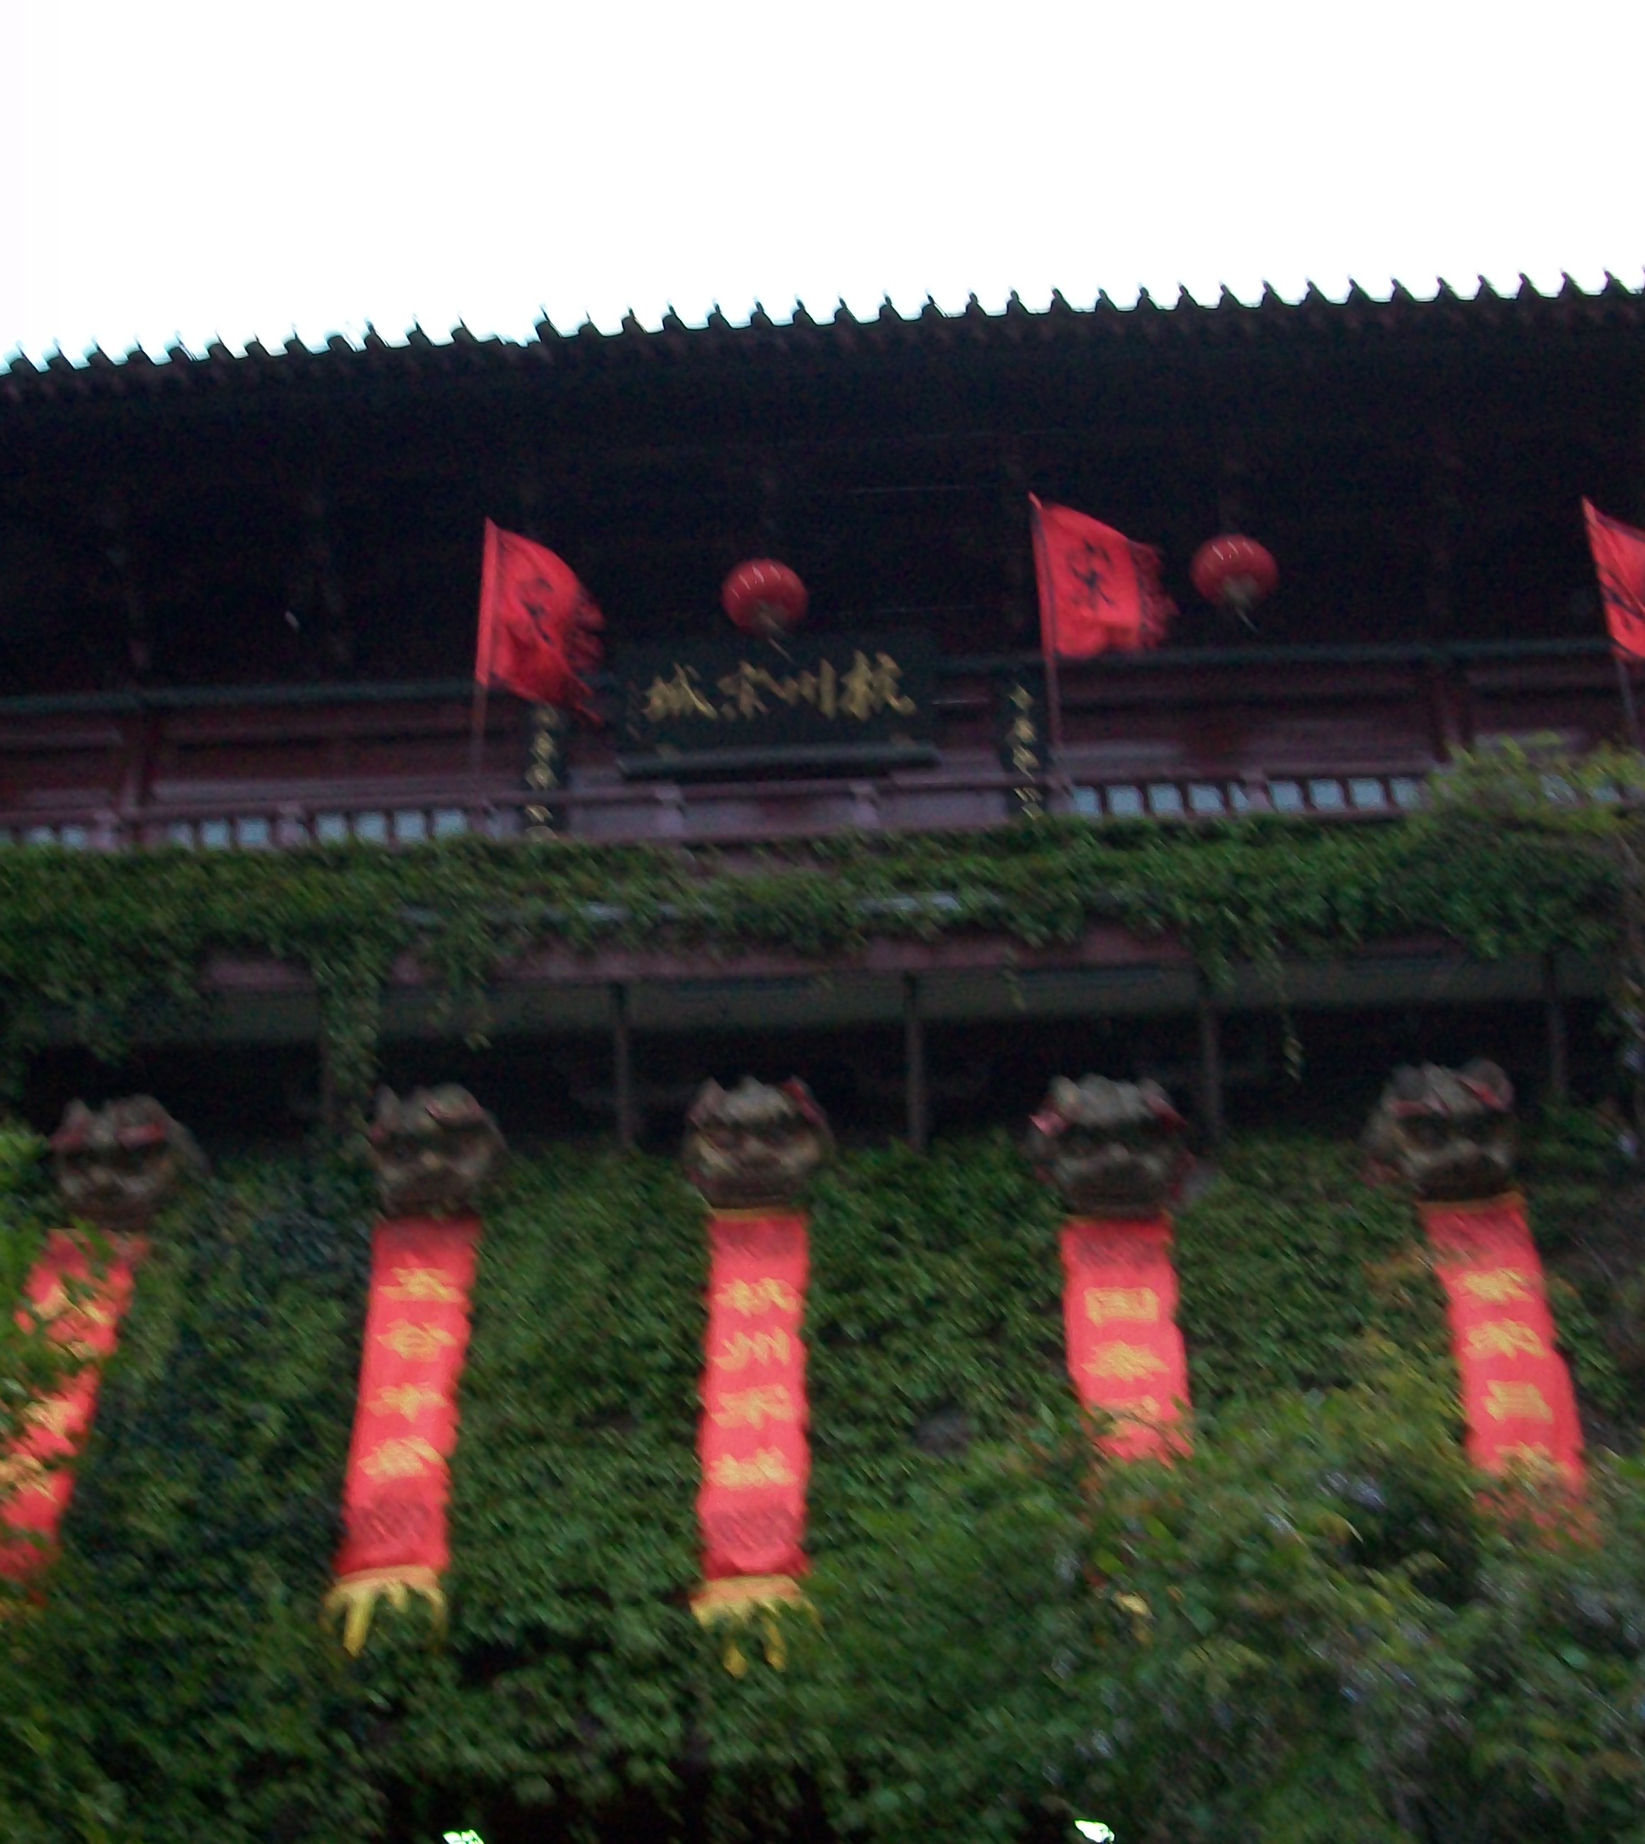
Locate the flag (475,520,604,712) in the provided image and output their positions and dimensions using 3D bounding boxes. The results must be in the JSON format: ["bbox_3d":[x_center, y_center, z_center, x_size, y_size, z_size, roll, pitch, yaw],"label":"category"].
[{"bbox_3d":[-2.660,-2.867,22.671,1.234,2.110,0.500,-2,-26,2],"label":"flag"}]

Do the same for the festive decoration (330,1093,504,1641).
[{"bbox_3d":[-3.123,3.297,18.521,1.180,4.479,1.000,-2,-26,2],"label":"festive decoration"}]

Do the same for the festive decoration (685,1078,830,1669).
[{"bbox_3d":[-0.504,3.285,18.396,1.180,4.634,1.000,-2,-26,2],"label":"festive decoration"}]

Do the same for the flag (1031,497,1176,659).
[{"bbox_3d":[2.623,-3.225,22.585,1.339,1.754,0.400,-2,-26,2],"label":"flag"}]

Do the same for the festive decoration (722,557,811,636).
[{"bbox_3d":[-0.552,-3.110,23.133,0.830,0.680,0.830,-2,-26,2],"label":"festive decoration"}]

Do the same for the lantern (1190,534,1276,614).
[{"bbox_3d":[3.917,-3.313,23.011,0.830,0.680,0.830,-2,-26,2],"label":"lantern"}]

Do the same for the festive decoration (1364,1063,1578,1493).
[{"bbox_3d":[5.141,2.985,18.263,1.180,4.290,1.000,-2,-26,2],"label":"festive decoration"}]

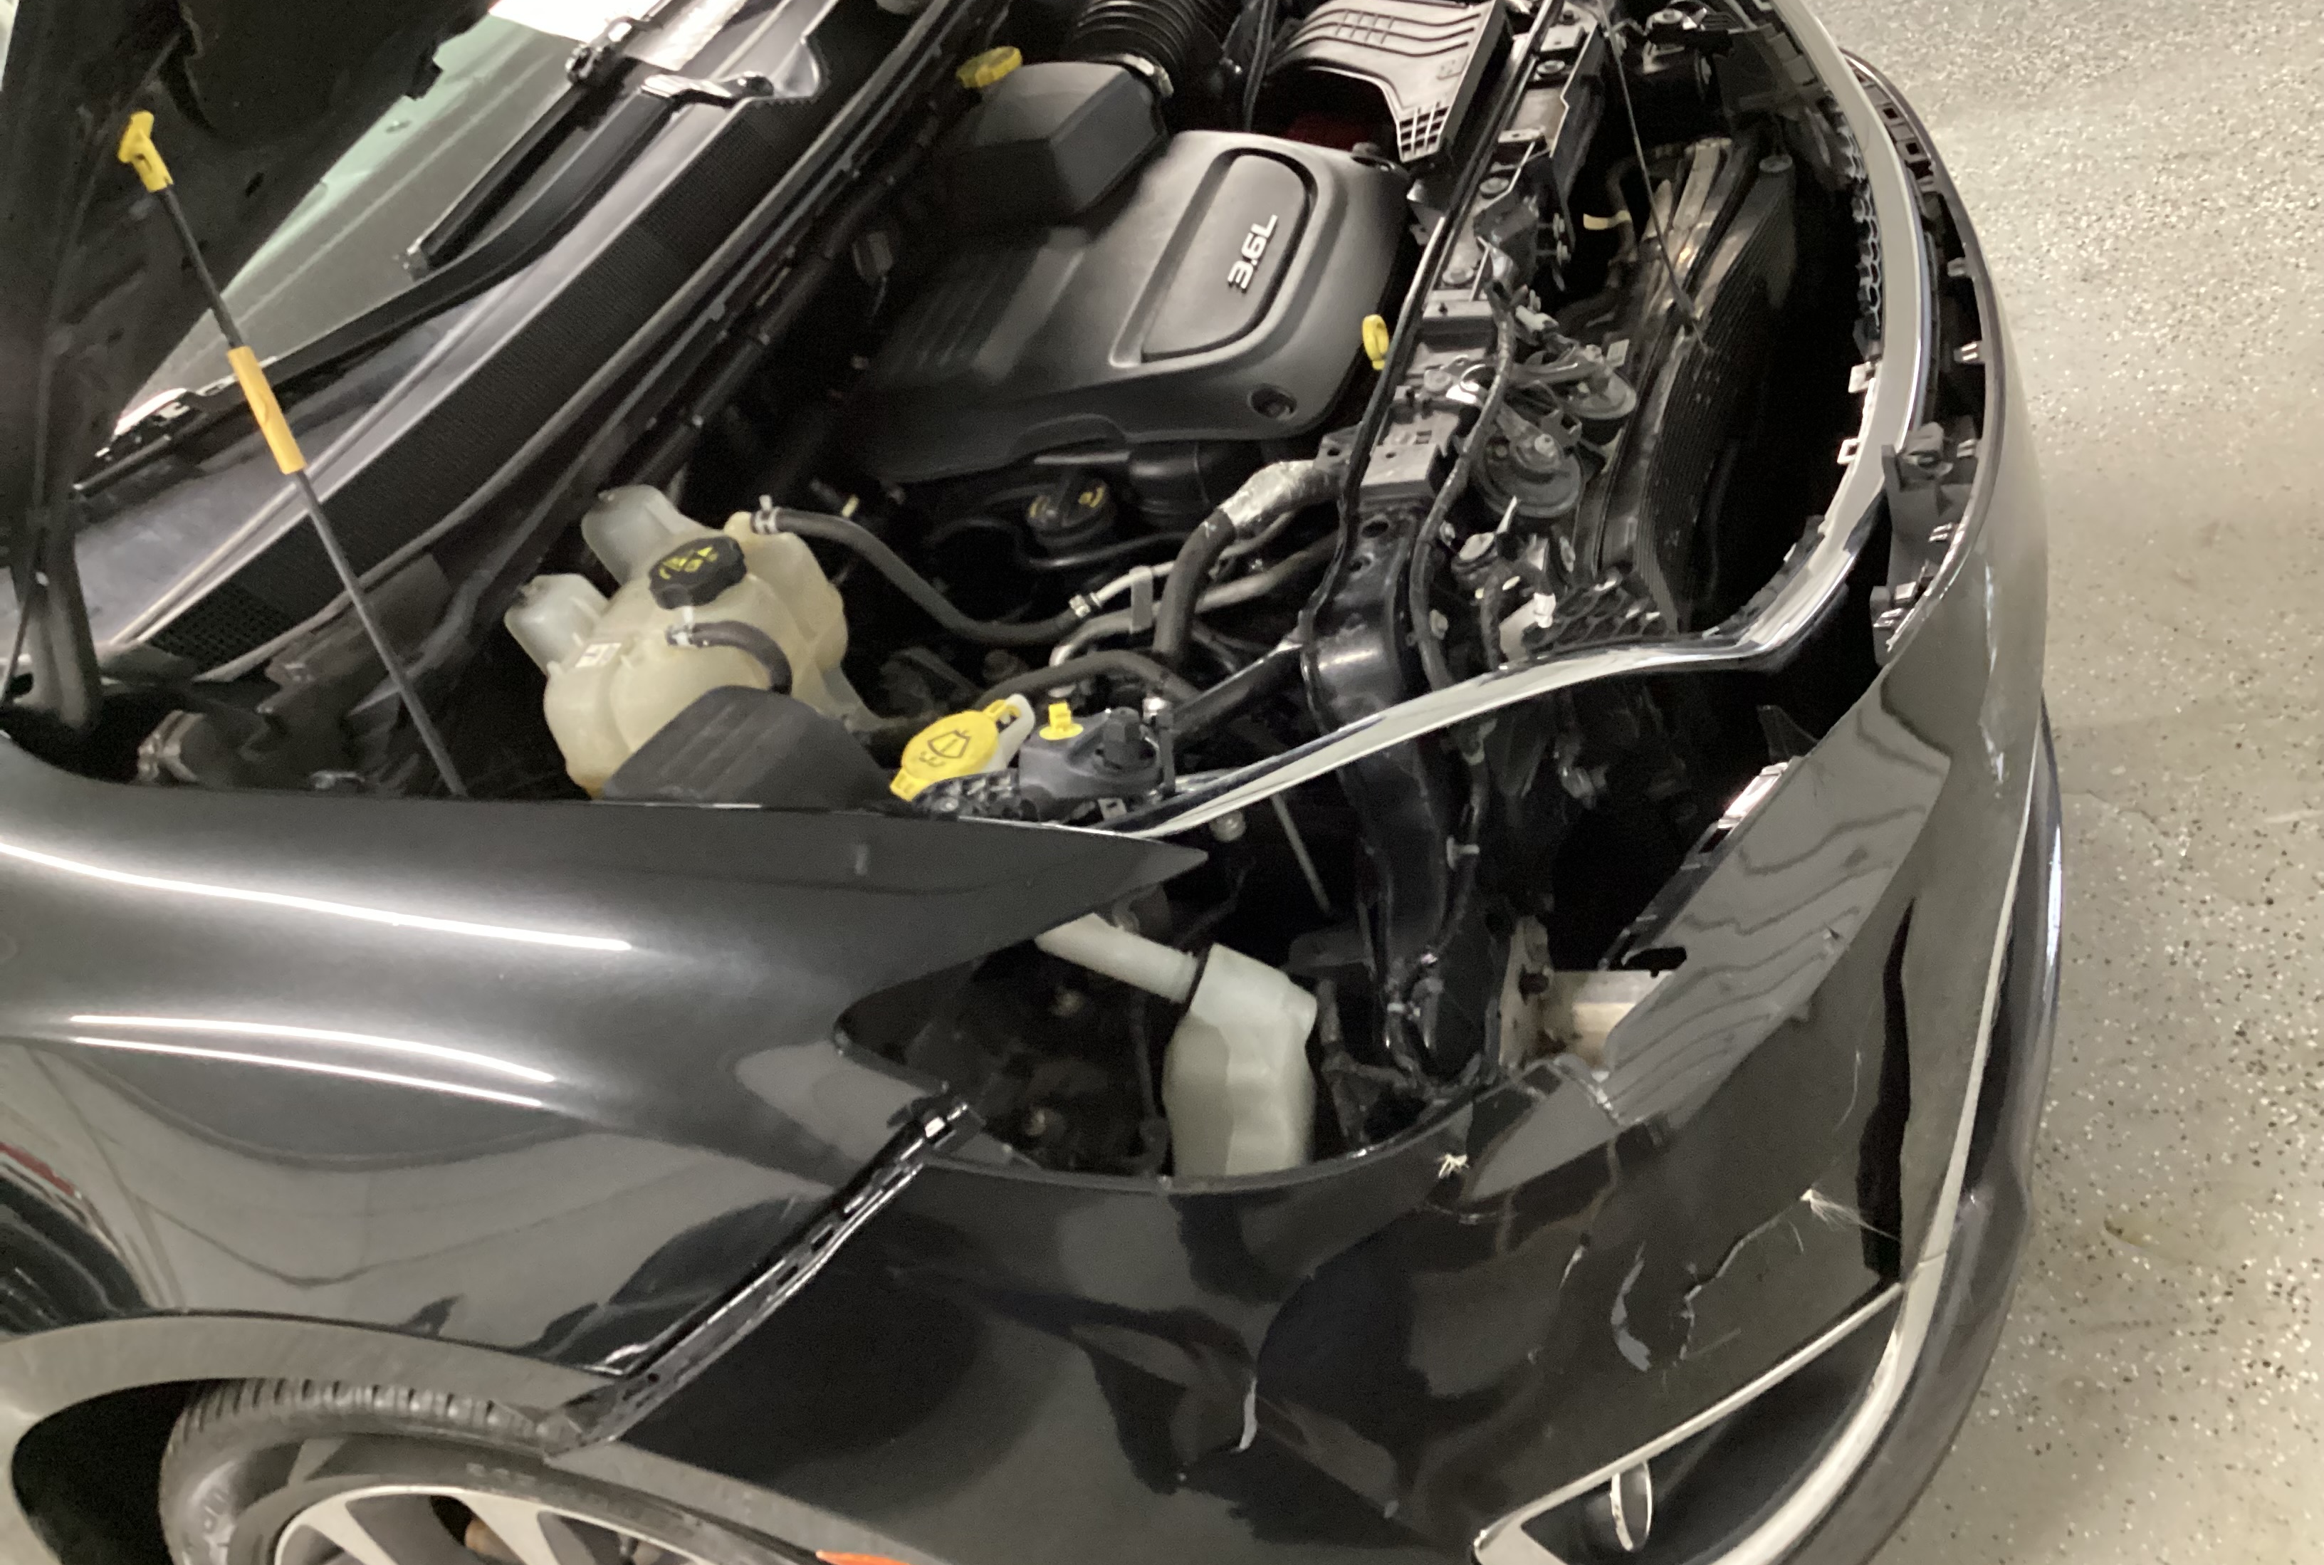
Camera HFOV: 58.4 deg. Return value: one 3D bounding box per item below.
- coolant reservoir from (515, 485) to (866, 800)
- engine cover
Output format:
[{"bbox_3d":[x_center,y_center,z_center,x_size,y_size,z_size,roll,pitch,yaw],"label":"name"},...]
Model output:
[{"bbox_3d":[-0.296,-0.078,1.272,0.195,0.175,0.200,2,39,15],"label":"coolant reservoir"},{"bbox_3d":[-0.007,-0.364,1.561,0.380,0.115,0.410,2,39,15],"label":"engine cover"}]

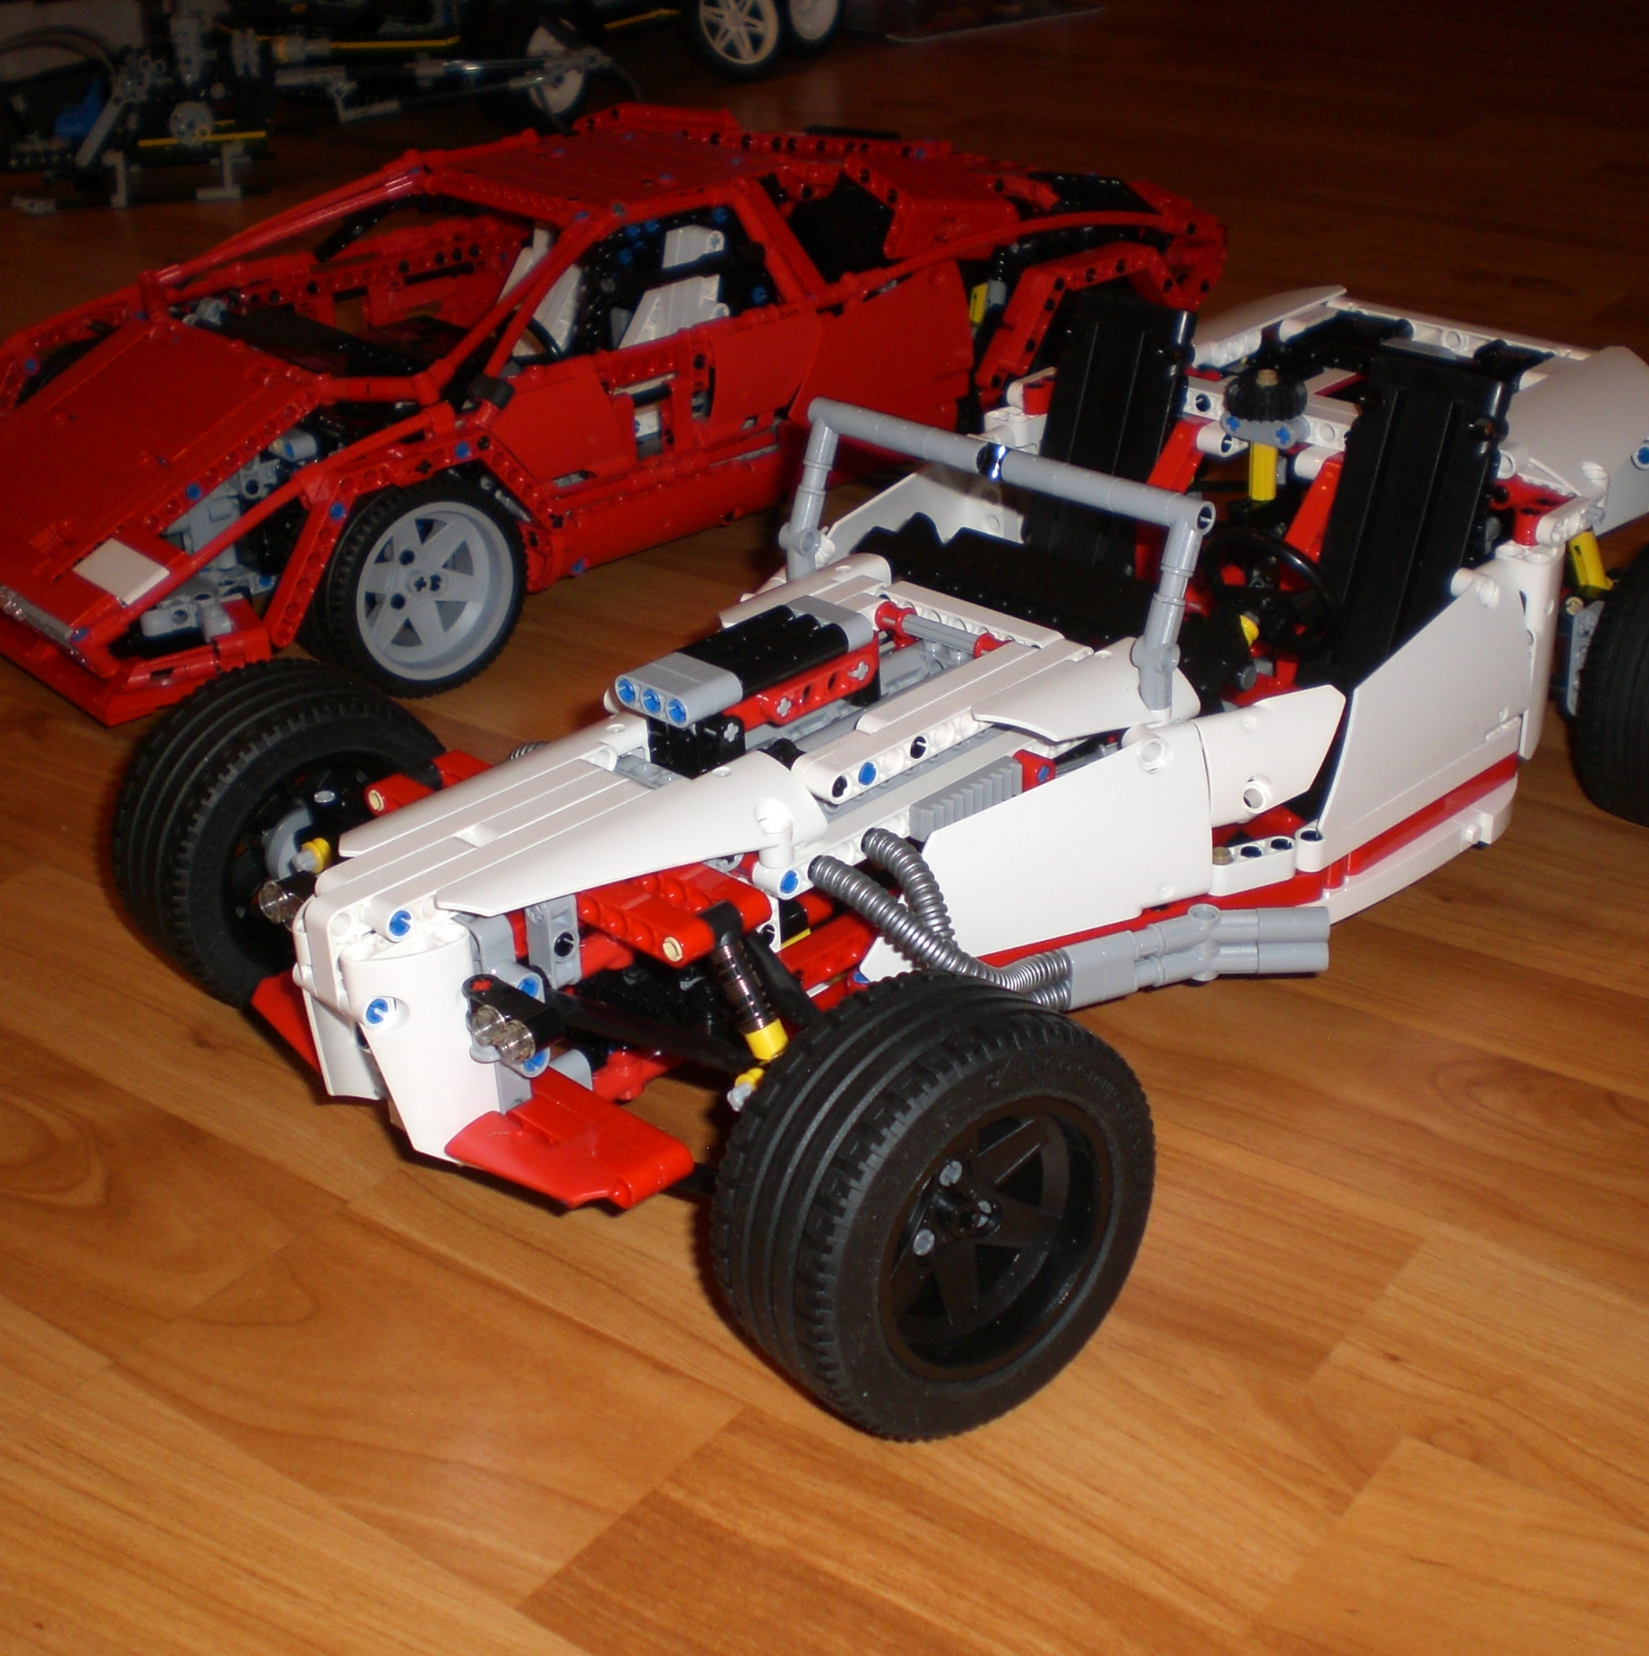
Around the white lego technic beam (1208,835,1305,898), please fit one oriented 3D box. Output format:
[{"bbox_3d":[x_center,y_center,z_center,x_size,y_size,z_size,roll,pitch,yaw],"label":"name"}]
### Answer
[{"bbox_3d":[0.101,0.009,0.573,0.024,0.008,0.008,-12,30,-17],"label":"white lego technic beam"}]

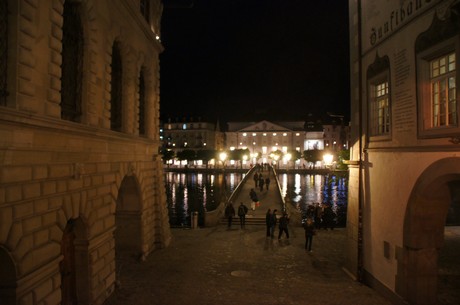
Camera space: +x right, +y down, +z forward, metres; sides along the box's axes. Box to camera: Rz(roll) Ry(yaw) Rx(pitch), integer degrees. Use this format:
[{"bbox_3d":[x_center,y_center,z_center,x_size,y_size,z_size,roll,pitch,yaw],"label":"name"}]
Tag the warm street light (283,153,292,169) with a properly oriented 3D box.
[{"bbox_3d":[17.424,2.582,104.000,0.750,5.000,0.750,0,0,0],"label":"warm street light"}]

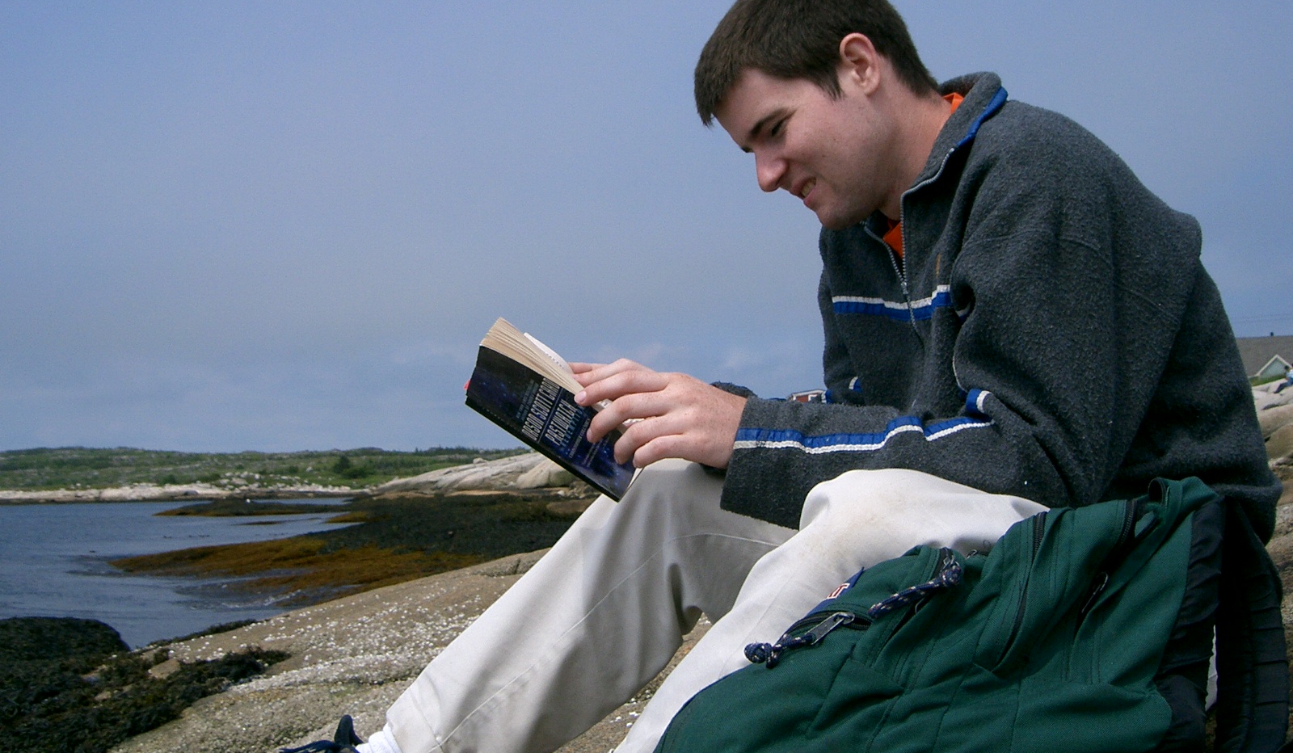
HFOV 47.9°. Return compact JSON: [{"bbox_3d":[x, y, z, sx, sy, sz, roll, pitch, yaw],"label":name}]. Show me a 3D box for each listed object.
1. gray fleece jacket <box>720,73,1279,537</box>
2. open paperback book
[{"bbox_3d":[0.345,-0.060,1.475,0.600,0.510,0.510,1,-4,-20],"label":"gray fleece jacket"},{"bbox_3d":[-0.076,0.033,1.375,0.174,0.090,0.165,33,1,5],"label":"open paperback book"}]

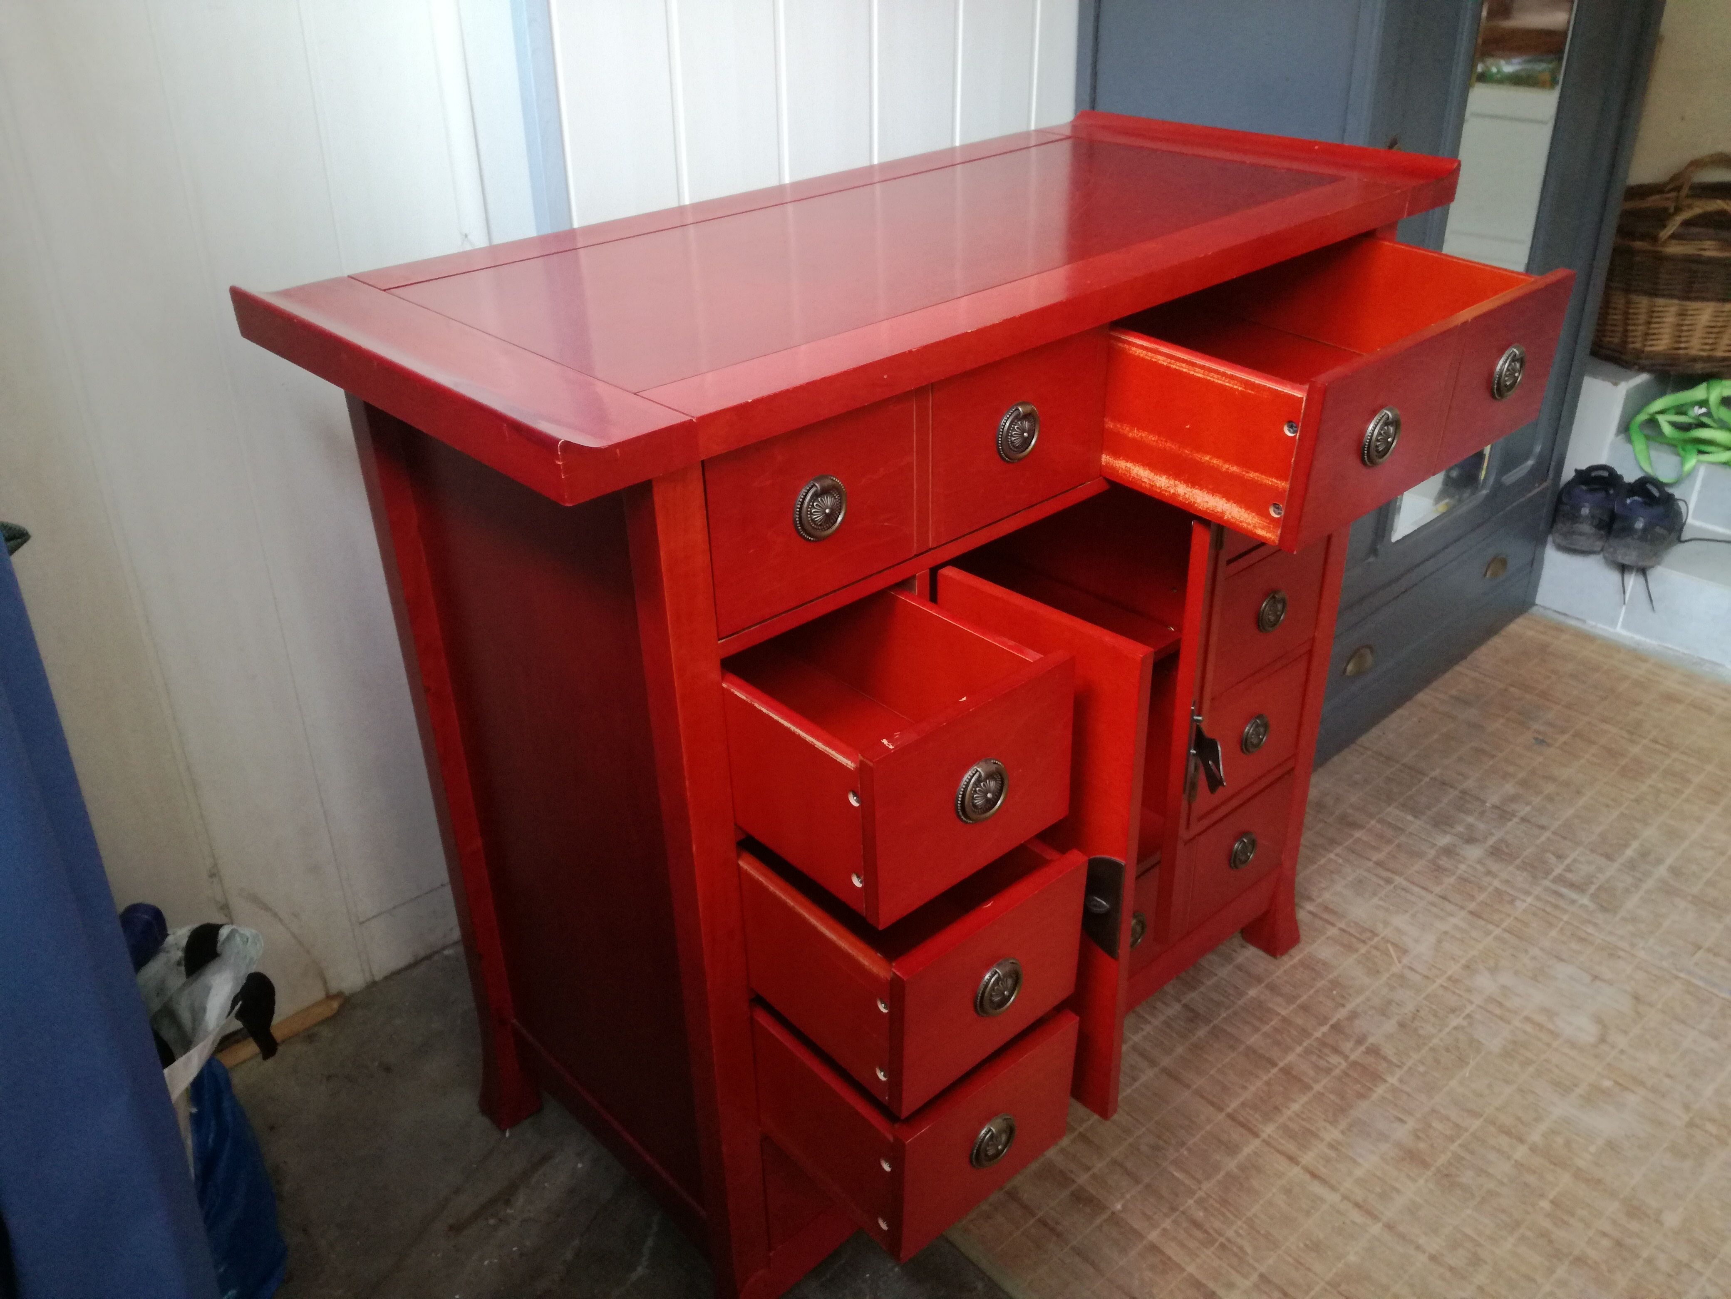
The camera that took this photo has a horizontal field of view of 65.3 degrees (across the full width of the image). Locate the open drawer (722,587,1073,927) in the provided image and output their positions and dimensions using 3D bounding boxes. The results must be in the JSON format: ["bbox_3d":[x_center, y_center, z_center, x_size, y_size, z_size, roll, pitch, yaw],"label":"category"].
[{"bbox_3d":[-0.038,0.039,1.103,0.199,0.144,0.383,-25,36,-34],"label":"open drawer"}]

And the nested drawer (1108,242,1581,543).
[{"bbox_3d":[0.383,-0.293,1.322,0.431,0.146,0.409,-25,39,-35],"label":"nested drawer"}]

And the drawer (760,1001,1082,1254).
[{"bbox_3d":[-0.013,0.343,1.259,0.199,0.152,0.383,-25,39,-34],"label":"drawer"}]

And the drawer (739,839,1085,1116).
[{"bbox_3d":[-0.018,0.196,1.172,0.199,0.148,0.383,-25,38,-34],"label":"drawer"}]

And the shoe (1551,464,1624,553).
[{"bbox_3d":[1.436,-0.287,2.660,0.100,0.099,0.265,17,35,30],"label":"shoe"}]

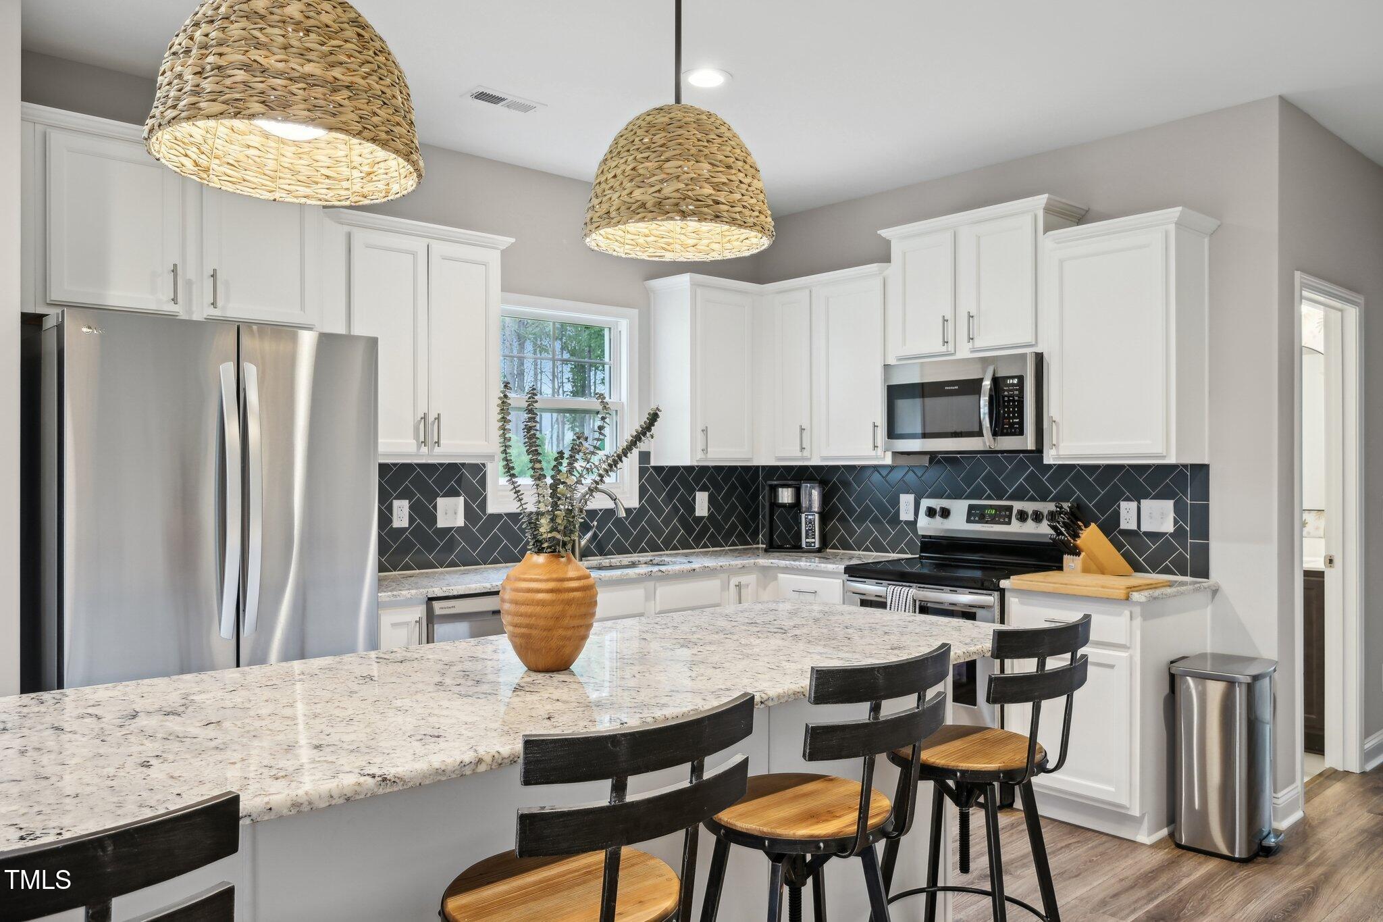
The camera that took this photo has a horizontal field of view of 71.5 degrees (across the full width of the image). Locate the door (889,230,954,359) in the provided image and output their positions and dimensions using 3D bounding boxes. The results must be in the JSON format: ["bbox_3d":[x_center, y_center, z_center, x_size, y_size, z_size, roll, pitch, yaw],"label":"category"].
[{"bbox_3d":[1.070,-0.751,4.411,0.028,0.553,0.318,0,-1,-42],"label":"door"}]

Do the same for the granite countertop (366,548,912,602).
[{"bbox_3d":[-0.195,0.495,4.334,2.660,0.035,1.178,1,-1,-42],"label":"granite countertop"}]

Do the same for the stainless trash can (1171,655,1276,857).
[{"bbox_3d":[1.933,1.058,3.467,0.300,0.650,0.275,0,0,-43],"label":"stainless trash can"}]

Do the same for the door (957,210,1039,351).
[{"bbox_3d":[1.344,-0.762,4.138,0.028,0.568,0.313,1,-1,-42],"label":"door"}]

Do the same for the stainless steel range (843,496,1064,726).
[{"bbox_3d":[1.176,0.788,4.253,0.700,1.200,0.759,0,0,-43],"label":"stainless steel range"}]

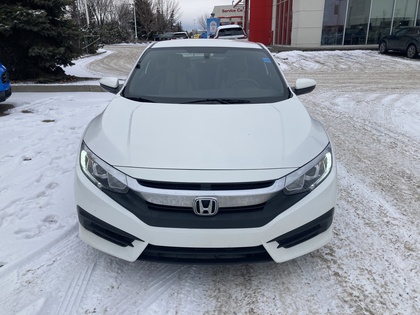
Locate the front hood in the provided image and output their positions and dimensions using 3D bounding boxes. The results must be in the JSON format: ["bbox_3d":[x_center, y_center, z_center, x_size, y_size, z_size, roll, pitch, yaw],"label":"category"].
[{"bbox_3d":[-0.019,-0.207,2.390,1.600,0.270,1.140,0,19,-1],"label":"front hood"}]

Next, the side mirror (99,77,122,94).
[{"bbox_3d":[-0.939,-0.697,3.260,0.225,0.155,0.160,0,19,-1],"label":"side mirror"}]

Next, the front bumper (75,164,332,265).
[{"bbox_3d":[-0.019,0.292,2.072,1.750,0.560,0.590,0,19,-1],"label":"front bumper"}]

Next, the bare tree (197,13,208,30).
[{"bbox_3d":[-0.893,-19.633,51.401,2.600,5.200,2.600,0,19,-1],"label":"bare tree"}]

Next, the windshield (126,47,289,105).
[{"bbox_3d":[-0.022,-0.786,3.087,1.460,0.420,0.970,0,19,-1],"label":"windshield"}]

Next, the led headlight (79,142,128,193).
[{"bbox_3d":[-0.658,0.058,2.070,0.400,0.235,0.420,0,19,-1],"label":"led headlight"}]

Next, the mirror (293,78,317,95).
[{"bbox_3d":[0.901,-0.689,3.277,0.225,0.155,0.160,0,19,-1],"label":"mirror"}]

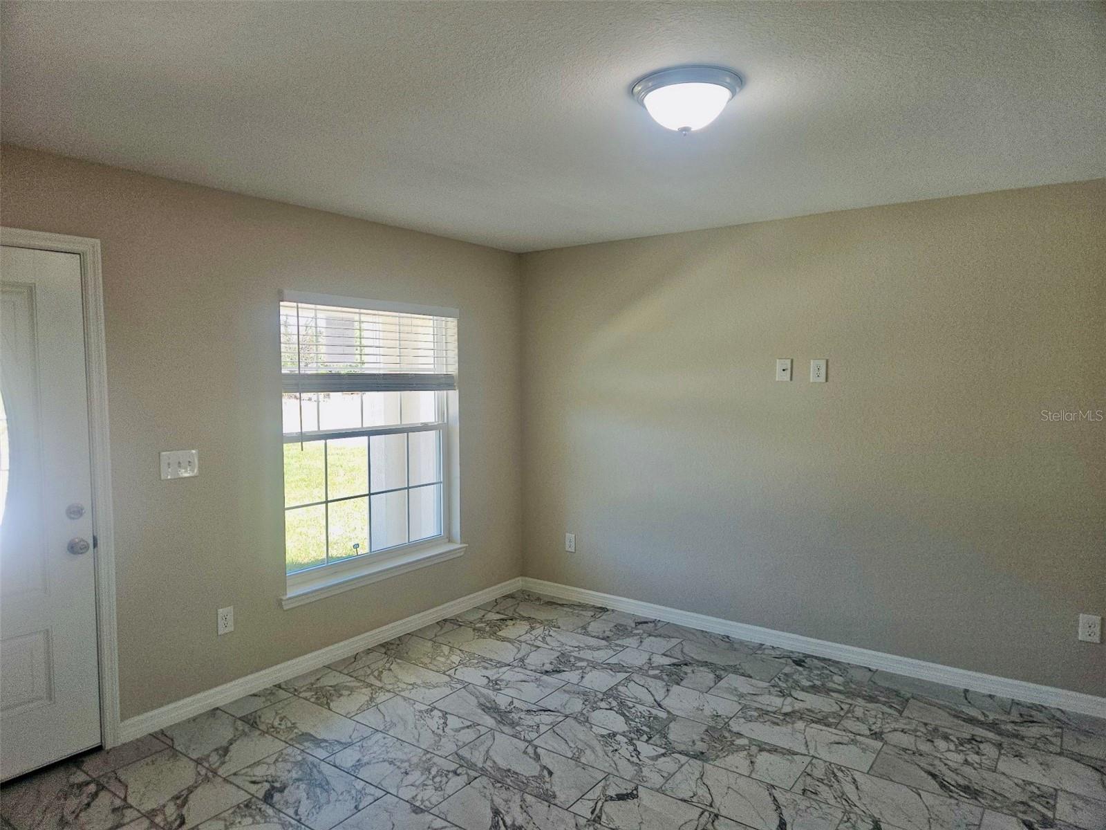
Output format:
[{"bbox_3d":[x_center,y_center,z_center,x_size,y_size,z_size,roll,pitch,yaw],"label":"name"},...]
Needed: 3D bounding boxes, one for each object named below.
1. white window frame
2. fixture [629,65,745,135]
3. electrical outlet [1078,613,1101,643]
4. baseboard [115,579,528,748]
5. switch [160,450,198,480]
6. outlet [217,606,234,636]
[{"bbox_3d":[-1.029,0.152,4.308,0.140,1.625,1.377,2,4,36],"label":"white window frame"},{"bbox_3d":[0.405,-0.918,2.224,0.330,0.142,0.330,0,3,0],"label":"fixture"},{"bbox_3d":[2.475,0.984,3.384,0.078,0.124,0.010,2,4,36],"label":"electrical outlet"},{"bbox_3d":[-1.044,1.302,4.271,0.015,0.090,2.771,2,4,36],"label":"baseboard"},{"bbox_3d":[-1.687,0.226,3.332,0.016,0.121,0.167,2,4,36],"label":"switch"},{"bbox_3d":[-1.570,0.991,3.538,0.010,0.124,0.078,2,4,36],"label":"outlet"}]

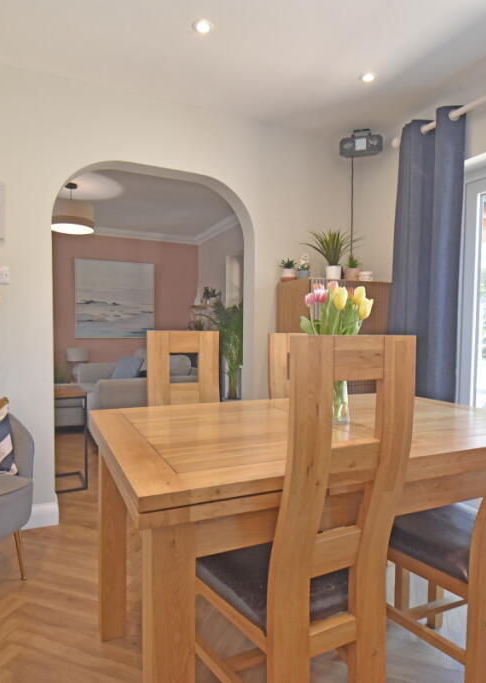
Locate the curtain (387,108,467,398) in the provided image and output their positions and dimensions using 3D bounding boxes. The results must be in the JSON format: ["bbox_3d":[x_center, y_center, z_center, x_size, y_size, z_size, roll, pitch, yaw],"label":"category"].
[{"bbox_3d":[1.200,-0.217,2.877,0.150,2.420,0.540,0,2,-25],"label":"curtain"}]

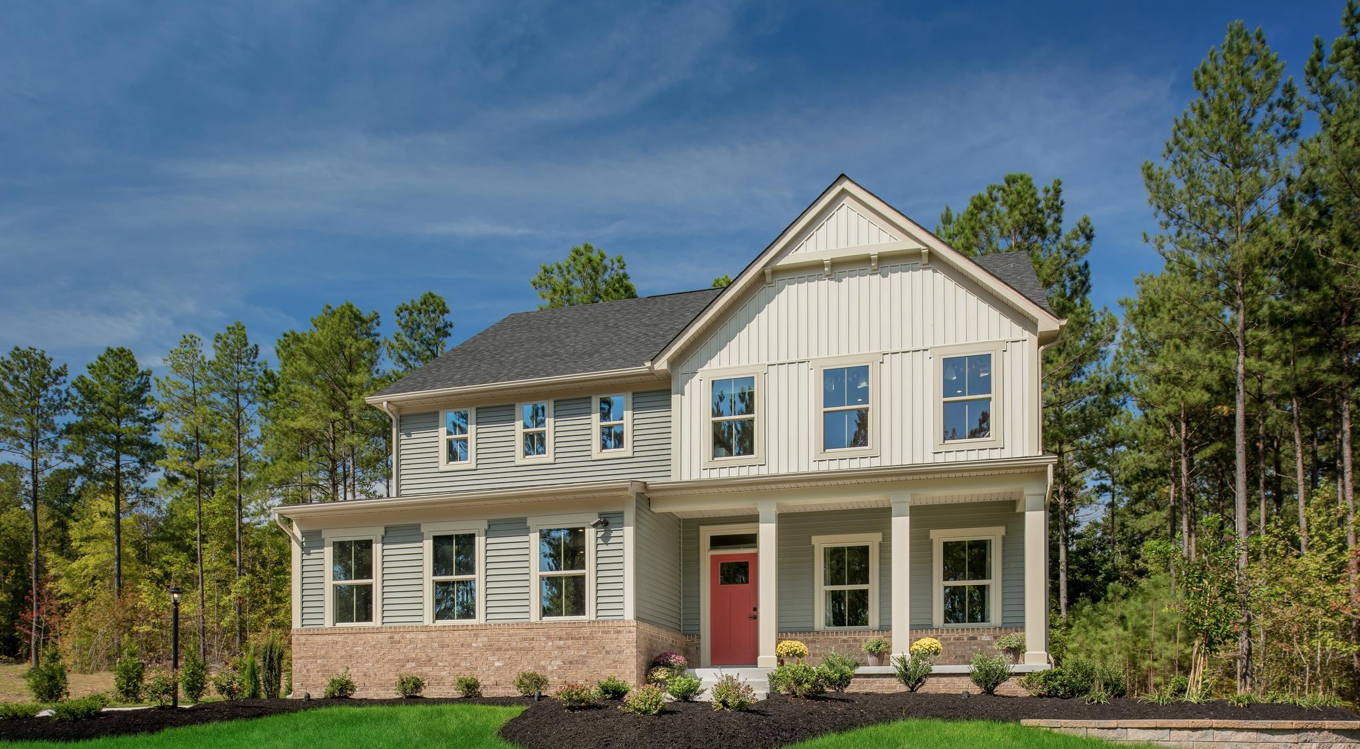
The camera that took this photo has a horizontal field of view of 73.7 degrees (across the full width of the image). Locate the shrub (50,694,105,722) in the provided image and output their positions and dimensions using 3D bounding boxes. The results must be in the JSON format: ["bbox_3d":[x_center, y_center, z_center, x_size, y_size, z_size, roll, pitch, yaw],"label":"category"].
[{"bbox_3d":[-9.494,5.250,14.300,0.887,0.422,0.800,0,-6,0],"label":"shrub"}]

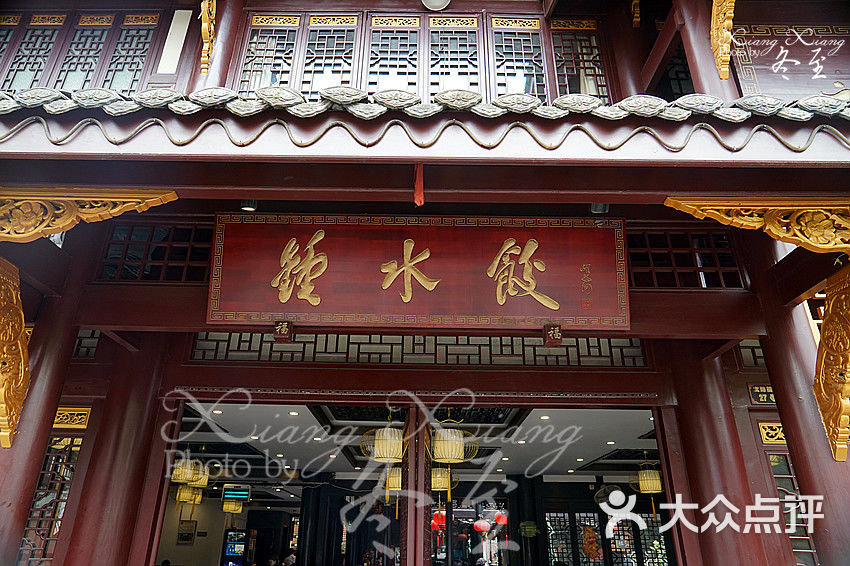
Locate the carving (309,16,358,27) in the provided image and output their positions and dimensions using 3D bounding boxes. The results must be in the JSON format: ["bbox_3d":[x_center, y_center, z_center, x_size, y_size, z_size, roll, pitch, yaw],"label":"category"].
[{"bbox_3d":[-0.832,-2.381,5.153,0.424,0.135,0.040,1,-26,0],"label":"carving"}]

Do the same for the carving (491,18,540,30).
[{"bbox_3d":[0.828,-2.361,5.155,0.424,0.143,0.040,1,-26,0],"label":"carving"}]

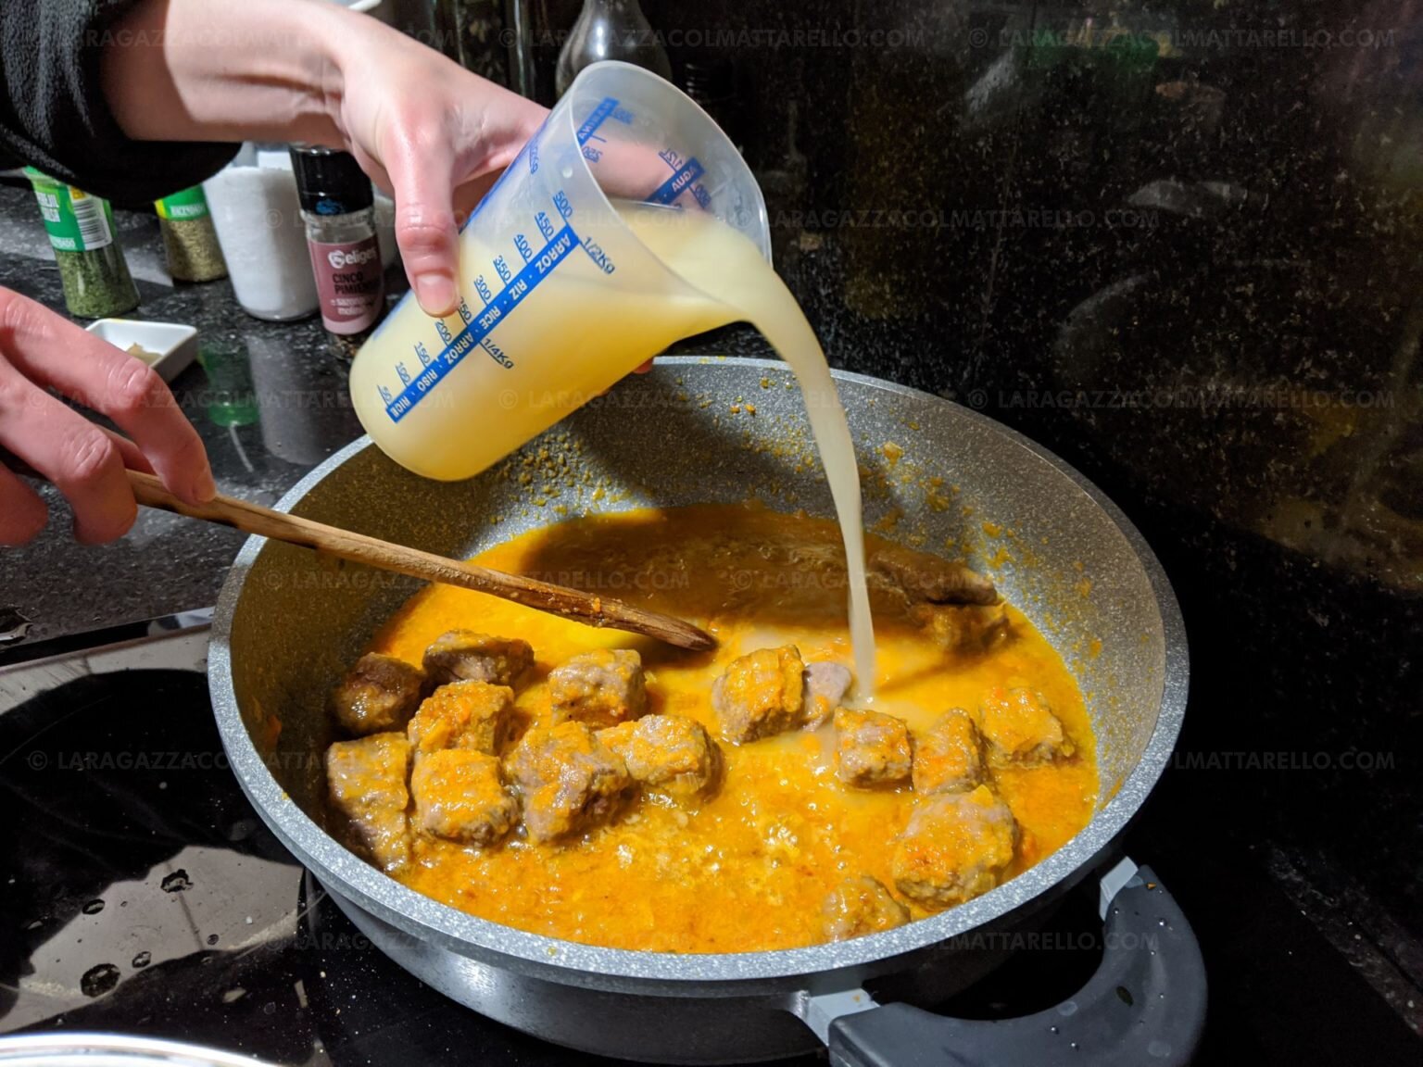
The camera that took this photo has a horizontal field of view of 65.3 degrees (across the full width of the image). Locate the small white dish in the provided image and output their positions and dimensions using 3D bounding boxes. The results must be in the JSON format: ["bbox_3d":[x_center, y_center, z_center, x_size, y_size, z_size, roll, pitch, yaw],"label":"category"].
[{"bbox_3d":[-0.350,-0.101,0.658,0.067,0.022,0.067,5,36,6],"label":"small white dish"}]

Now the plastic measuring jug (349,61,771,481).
[{"bbox_3d":[-0.059,-0.077,0.393,0.154,0.091,0.083,-30,2,39],"label":"plastic measuring jug"}]

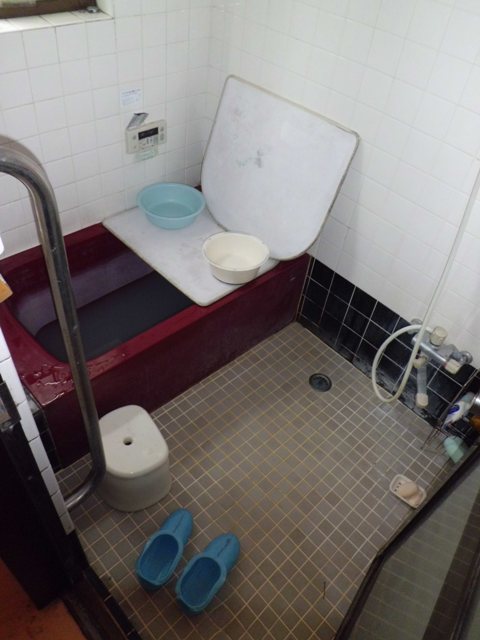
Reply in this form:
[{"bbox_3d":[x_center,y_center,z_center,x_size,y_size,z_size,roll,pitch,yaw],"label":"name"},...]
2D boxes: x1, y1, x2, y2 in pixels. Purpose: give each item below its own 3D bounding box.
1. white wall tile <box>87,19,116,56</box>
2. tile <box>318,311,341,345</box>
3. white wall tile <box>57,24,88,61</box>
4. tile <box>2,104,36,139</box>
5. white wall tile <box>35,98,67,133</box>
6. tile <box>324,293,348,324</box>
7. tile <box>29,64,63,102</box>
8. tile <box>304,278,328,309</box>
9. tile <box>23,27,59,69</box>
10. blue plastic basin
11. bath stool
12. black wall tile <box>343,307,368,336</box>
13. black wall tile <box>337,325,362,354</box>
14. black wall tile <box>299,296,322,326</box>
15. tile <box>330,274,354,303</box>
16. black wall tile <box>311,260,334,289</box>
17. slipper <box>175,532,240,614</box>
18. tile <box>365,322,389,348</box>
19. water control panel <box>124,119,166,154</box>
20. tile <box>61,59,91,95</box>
[{"bbox_3d":[-0.452,-0.917,1.563,0.106,0.106,0.010,-32,58,-33],"label":"white wall tile"},{"bbox_3d":[0.419,0.021,2.213,0.010,0.108,0.108,-32,58,-32],"label":"tile"},{"bbox_3d":[-0.556,-0.916,1.584,0.108,0.108,0.010,-32,58,-32],"label":"white wall tile"},{"bbox_3d":[-0.702,-0.633,1.542,0.106,0.106,0.010,-32,58,-33],"label":"tile"},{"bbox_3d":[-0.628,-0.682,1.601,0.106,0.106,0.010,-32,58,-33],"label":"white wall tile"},{"bbox_3d":[0.411,-0.055,2.058,0.010,0.106,0.106,-32,58,-33],"label":"tile"},{"bbox_3d":[-0.647,-0.792,1.602,0.108,0.108,0.010,-32,58,-32],"label":"tile"},{"bbox_3d":[0.337,-0.116,2.107,0.010,0.106,0.106,-32,58,-33],"label":"tile"},{"bbox_3d":[-0.634,-0.867,1.526,0.108,0.108,0.010,-32,58,-32],"label":"tile"},{"bbox_3d":[-0.289,-0.467,2.030,0.286,0.090,0.286,4,46,-4],"label":"blue plastic basin"},{"bbox_3d":[-0.381,0.473,1.650,0.232,0.220,0.285,-21,53,-26],"label":"bath stool"},{"bbox_3d":[0.505,0.006,2.085,0.010,0.108,0.108,-32,58,-32],"label":"black wall tile"},{"bbox_3d":[0.494,0.084,2.165,0.010,0.108,0.108,-32,58,-32],"label":"black wall tile"},{"bbox_3d":[0.326,-0.042,2.184,0.010,0.106,0.106,-32,58,-33],"label":"black wall tile"},{"bbox_3d":[0.422,-0.130,1.981,0.010,0.106,0.106,-32,58,-33],"label":"tile"},{"bbox_3d":[0.348,-0.191,2.030,0.010,0.106,0.106,-32,58,-33],"label":"black wall tile"},{"bbox_3d":[-0.096,0.765,1.495,0.120,0.085,0.252,27,48,17],"label":"slipper"},{"bbox_3d":[0.580,0.068,2.035,0.010,0.108,0.108,-32,58,-32],"label":"tile"},{"bbox_3d":[-0.390,-0.766,1.996,0.200,0.104,0.022,-32,58,-32],"label":"water control panel"},{"bbox_3d":[-0.540,-0.800,1.582,0.106,0.106,0.010,-32,58,-33],"label":"tile"}]

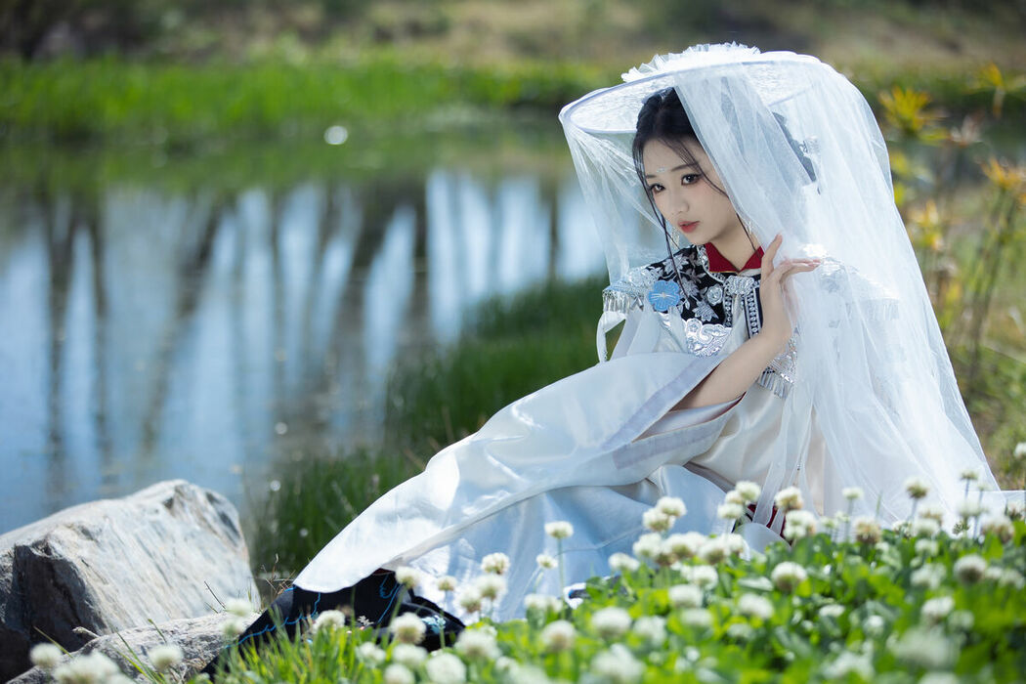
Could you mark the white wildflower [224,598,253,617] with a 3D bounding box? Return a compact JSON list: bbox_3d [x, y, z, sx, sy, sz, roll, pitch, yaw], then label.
[{"bbox_3d":[-0.332,0.323,3.624,0.030,0.022,0.030,0,7,0],"label":"white wildflower"}]

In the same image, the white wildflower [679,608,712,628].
[{"bbox_3d":[0.214,0.323,3.500,0.039,0.023,0.038,0,7,0],"label":"white wildflower"}]

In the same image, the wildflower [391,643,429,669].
[{"bbox_3d":[-0.117,0.355,3.382,0.038,0.027,0.038,0,7,0],"label":"wildflower"}]

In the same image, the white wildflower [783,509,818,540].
[{"bbox_3d":[0.390,0.247,4.050,0.043,0.039,0.041,0,7,0],"label":"white wildflower"}]

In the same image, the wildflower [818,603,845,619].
[{"bbox_3d":[0.426,0.360,4.000,0.033,0.023,0.029,0,6,0],"label":"wildflower"}]

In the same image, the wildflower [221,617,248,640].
[{"bbox_3d":[-0.381,0.392,4.100,0.036,0.031,0.036,0,6,0],"label":"wildflower"}]

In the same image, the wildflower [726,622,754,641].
[{"bbox_3d":[0.292,0.373,3.850,0.037,0.024,0.030,0,6,0],"label":"wildflower"}]

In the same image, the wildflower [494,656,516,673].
[{"bbox_3d":[-0.009,0.407,3.780,0.026,0.021,0.026,0,7,0],"label":"wildflower"}]

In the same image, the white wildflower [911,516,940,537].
[{"bbox_3d":[0.600,0.269,4.350,0.041,0.030,0.038,0,6,0],"label":"white wildflower"}]

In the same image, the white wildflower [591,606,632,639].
[{"bbox_3d":[0.127,0.363,3.870,0.051,0.041,0.050,0,7,0],"label":"white wildflower"}]

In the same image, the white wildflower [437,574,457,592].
[{"bbox_3d":[-0.090,0.331,4.100,0.028,0.022,0.027,0,7,0],"label":"white wildflower"}]

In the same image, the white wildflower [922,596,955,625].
[{"bbox_3d":[0.513,0.324,3.614,0.037,0.031,0.037,0,7,0],"label":"white wildflower"}]

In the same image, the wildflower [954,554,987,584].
[{"bbox_3d":[0.614,0.304,4.020,0.046,0.038,0.044,0,7,0],"label":"wildflower"}]

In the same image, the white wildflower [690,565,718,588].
[{"bbox_3d":[0.237,0.292,3.720,0.032,0.027,0.031,0,7,0],"label":"white wildflower"}]

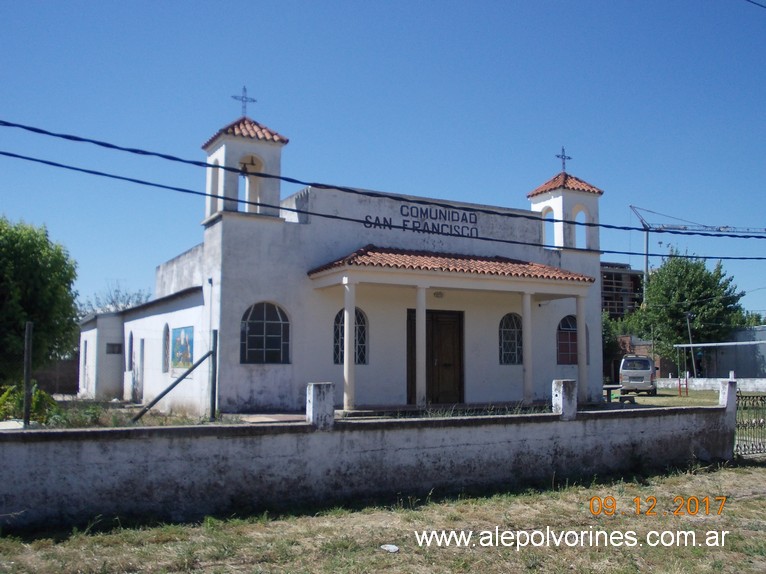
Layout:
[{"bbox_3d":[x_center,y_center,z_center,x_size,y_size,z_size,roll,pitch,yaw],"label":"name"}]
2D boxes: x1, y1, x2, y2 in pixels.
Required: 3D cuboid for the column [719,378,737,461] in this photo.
[{"bbox_3d":[5.804,2.257,14.166,0.230,1.323,0.205,3,-7,-29],"label":"column"}]

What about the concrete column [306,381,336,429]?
[{"bbox_3d":[-0.786,1.495,10.440,0.275,0.567,0.235,3,-7,-29],"label":"concrete column"}]

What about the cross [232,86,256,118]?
[{"bbox_3d":[-3.432,-4.585,20.788,0.682,0.772,0.080,3,-7,-29],"label":"cross"}]

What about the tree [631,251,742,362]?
[{"bbox_3d":[20.286,1.832,56.000,7.237,8.794,6.939,3,-7,-29],"label":"tree"}]

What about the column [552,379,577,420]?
[{"bbox_3d":[2.669,1.670,12.342,0.265,0.563,0.240,3,-7,-29],"label":"column"}]

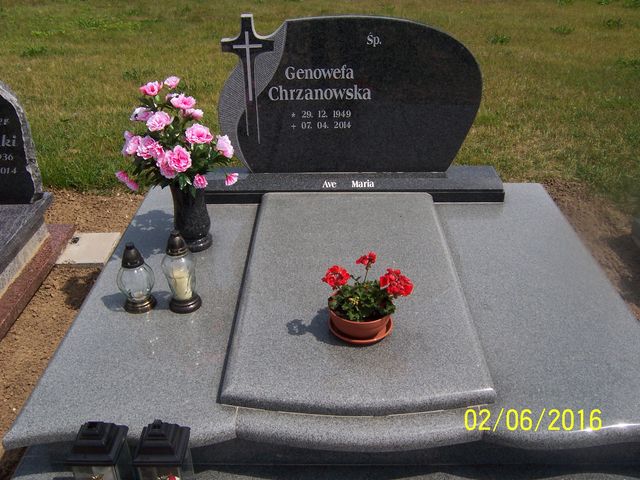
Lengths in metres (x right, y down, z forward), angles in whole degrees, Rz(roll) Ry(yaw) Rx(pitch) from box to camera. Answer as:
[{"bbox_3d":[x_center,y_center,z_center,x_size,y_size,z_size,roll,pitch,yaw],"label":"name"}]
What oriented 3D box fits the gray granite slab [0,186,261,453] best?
[{"bbox_3d":[-0.492,0.145,2.166,0.569,0.062,1.452,0,31,1],"label":"gray granite slab"}]

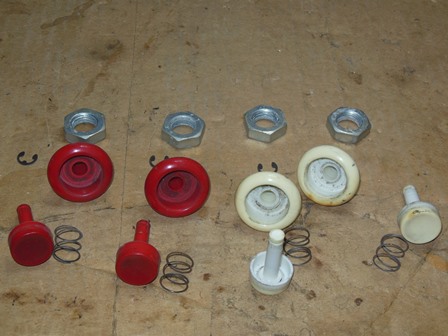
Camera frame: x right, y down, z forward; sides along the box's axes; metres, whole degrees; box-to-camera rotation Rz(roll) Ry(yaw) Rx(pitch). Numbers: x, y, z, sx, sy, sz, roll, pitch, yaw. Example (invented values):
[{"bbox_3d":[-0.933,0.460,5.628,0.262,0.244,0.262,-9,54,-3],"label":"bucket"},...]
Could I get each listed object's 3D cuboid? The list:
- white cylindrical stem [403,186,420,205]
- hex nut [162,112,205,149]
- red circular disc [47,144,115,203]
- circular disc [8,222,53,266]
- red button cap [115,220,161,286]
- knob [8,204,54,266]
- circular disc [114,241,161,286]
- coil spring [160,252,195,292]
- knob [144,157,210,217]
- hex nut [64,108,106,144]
[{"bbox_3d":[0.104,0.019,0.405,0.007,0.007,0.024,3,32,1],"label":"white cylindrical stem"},{"bbox_3d":[-0.024,-0.023,0.443,0.027,0.009,0.024,-12,48,-12],"label":"hex nut"},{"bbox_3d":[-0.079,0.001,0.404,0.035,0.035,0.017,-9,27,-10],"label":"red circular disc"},{"bbox_3d":[-0.097,0.039,0.374,0.021,0.021,0.010,-14,36,-15],"label":"circular disc"},{"bbox_3d":[-0.043,0.041,0.379,0.021,0.021,0.038,1,34,-1],"label":"red button cap"},{"bbox_3d":[-0.102,0.032,0.384,0.021,0.021,0.038,-14,36,-15],"label":"knob"},{"bbox_3d":[-0.043,0.048,0.367,0.021,0.021,0.011,0,32,-1],"label":"circular disc"},{"bbox_3d":[-0.023,0.052,0.370,0.013,0.013,0.015,10,48,8],"label":"coil spring"},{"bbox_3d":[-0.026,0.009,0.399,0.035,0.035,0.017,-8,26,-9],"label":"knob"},{"bbox_3d":[-0.083,-0.025,0.444,0.027,0.009,0.024,17,49,13],"label":"hex nut"}]

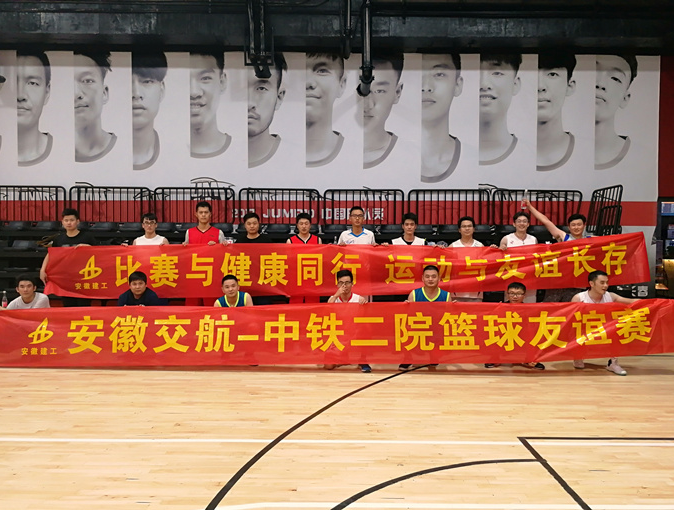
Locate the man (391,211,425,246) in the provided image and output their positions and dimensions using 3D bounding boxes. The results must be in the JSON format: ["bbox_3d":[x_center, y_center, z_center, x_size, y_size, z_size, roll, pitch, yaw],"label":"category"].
[{"bbox_3d":[0.878,0.371,6.467,0.600,1.750,0.380,0,2,0],"label":"man"}]

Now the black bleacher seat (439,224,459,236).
[{"bbox_3d":[1.926,-0.416,9.000,0.430,0.240,0.380,0,1,0],"label":"black bleacher seat"}]

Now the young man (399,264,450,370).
[{"bbox_3d":[0.996,0.689,5.998,0.640,1.147,0.720,0,2,0],"label":"young man"}]

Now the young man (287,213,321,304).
[{"bbox_3d":[-0.384,0.367,6.467,0.580,1.754,0.380,0,2,0],"label":"young man"}]

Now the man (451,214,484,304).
[{"bbox_3d":[1.582,0.390,6.467,0.620,1.715,0.380,0,2,0],"label":"man"}]

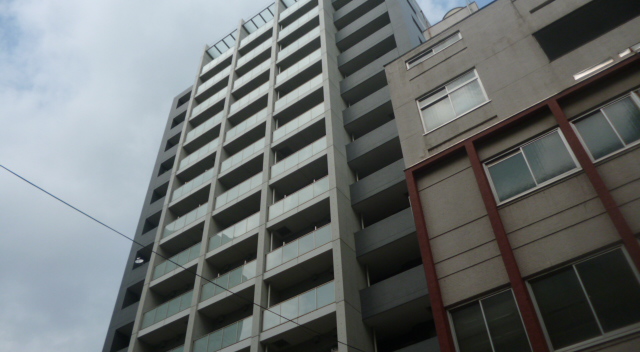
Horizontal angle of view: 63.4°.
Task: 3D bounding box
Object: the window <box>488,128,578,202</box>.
[{"bbox_3d":[4.555,-0.164,11.218,1.779,1.298,0.120,-28,-51,23],"label":"window"}]

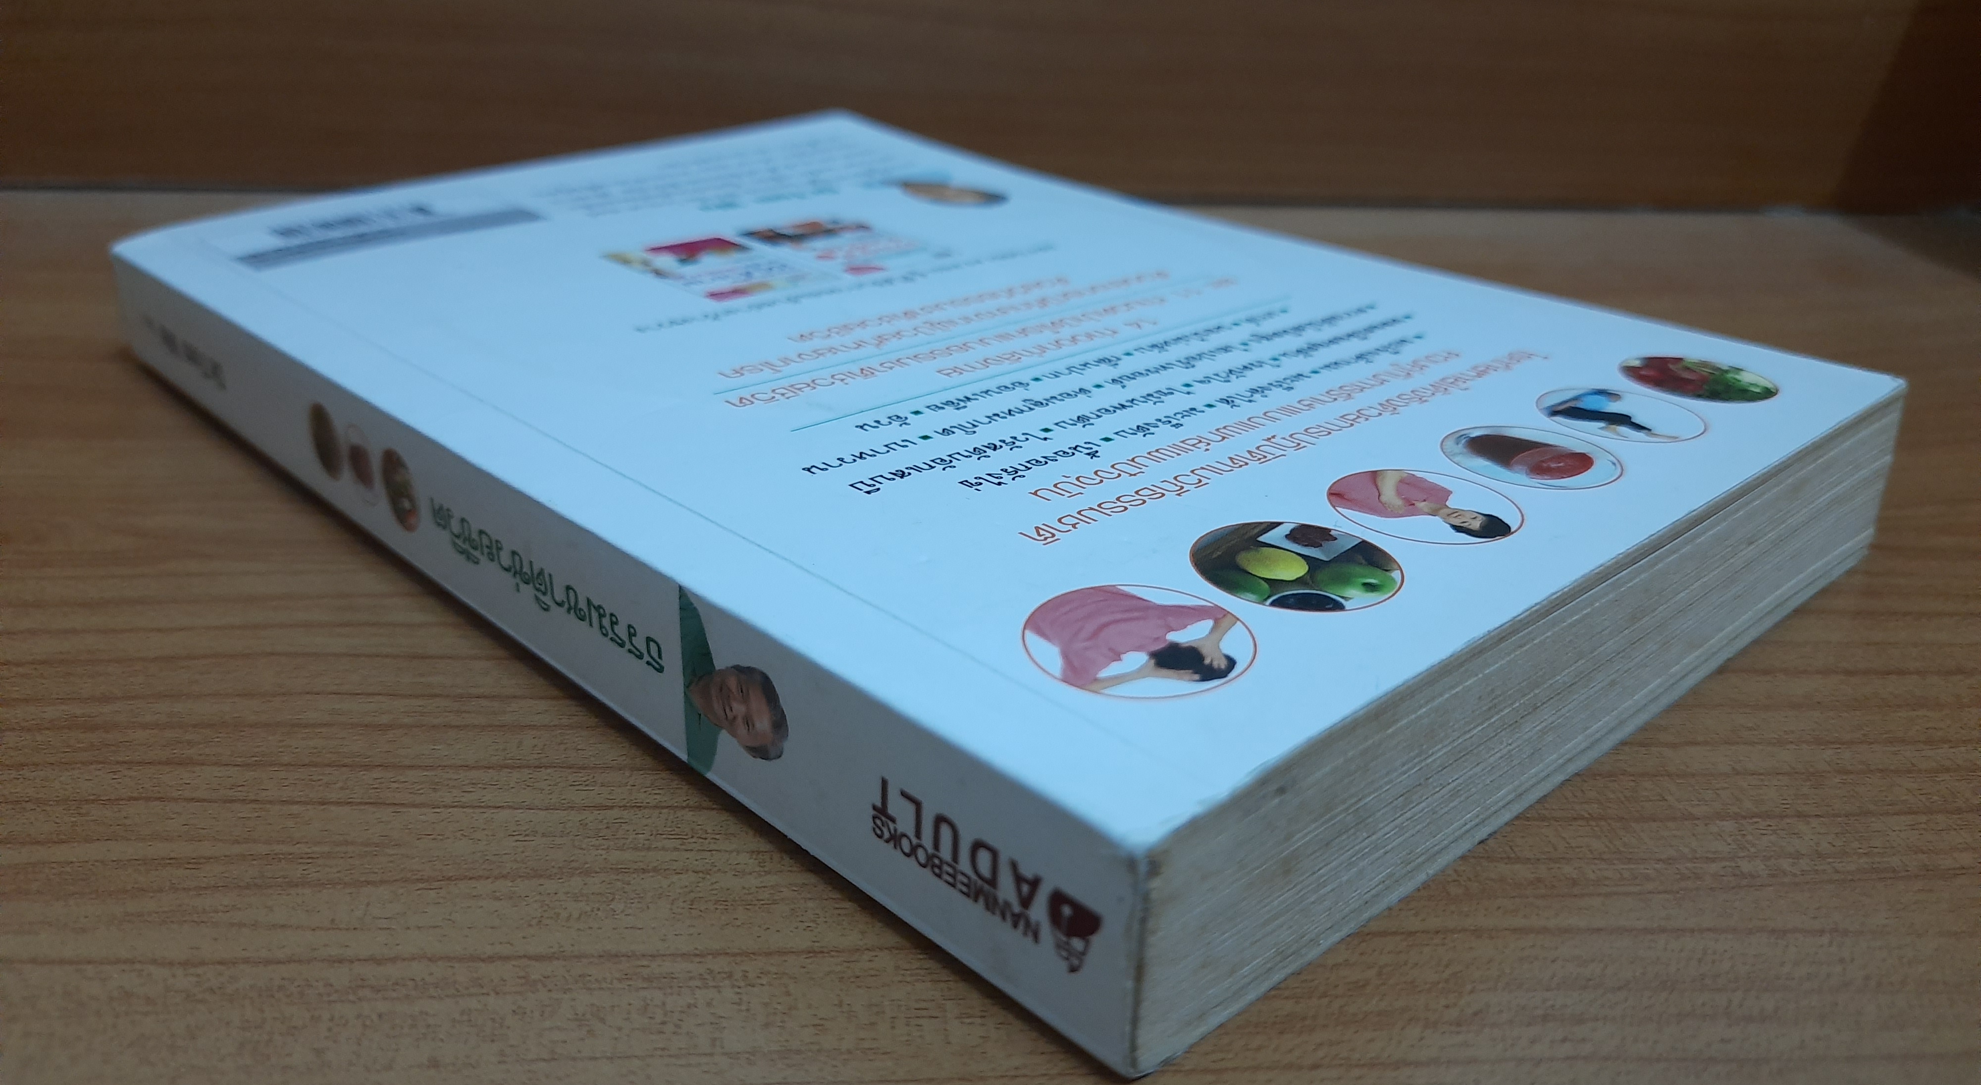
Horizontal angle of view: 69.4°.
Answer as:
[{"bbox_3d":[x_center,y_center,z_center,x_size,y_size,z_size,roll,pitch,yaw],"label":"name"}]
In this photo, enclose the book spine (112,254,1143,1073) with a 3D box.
[{"bbox_3d":[-0.063,-0.008,0.172,0.014,0.019,0.225,-20,31,-40],"label":"book spine"}]

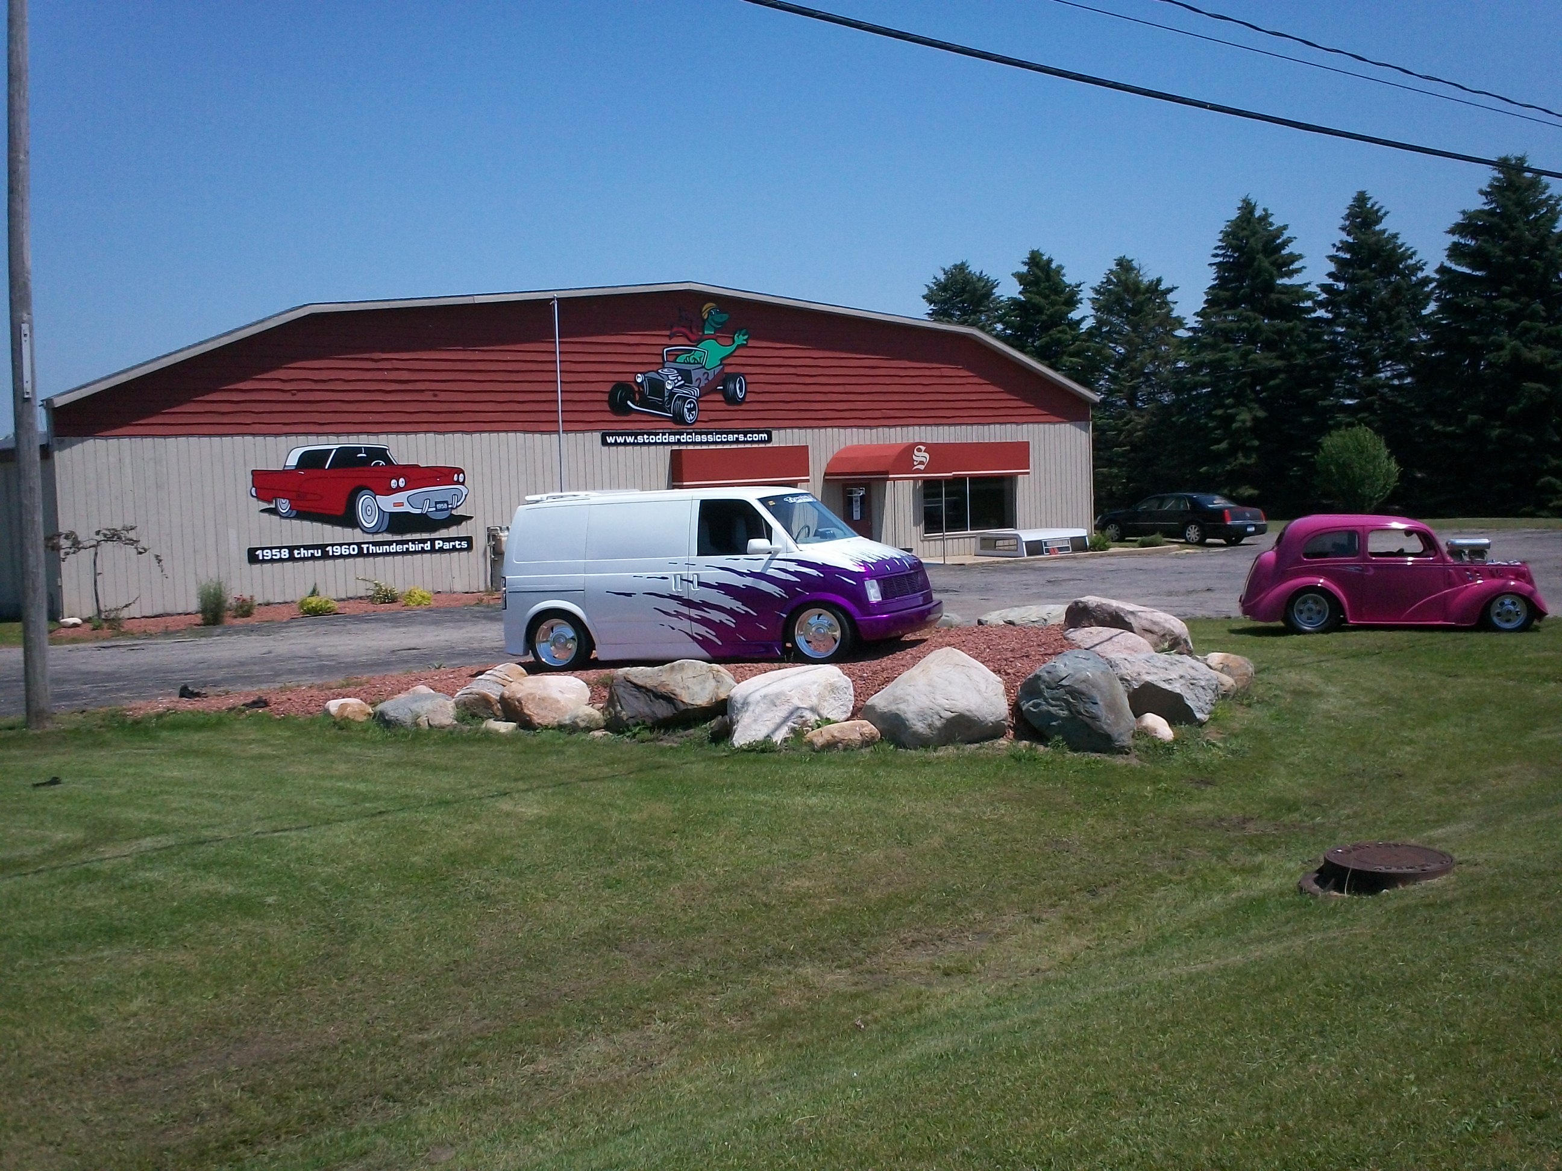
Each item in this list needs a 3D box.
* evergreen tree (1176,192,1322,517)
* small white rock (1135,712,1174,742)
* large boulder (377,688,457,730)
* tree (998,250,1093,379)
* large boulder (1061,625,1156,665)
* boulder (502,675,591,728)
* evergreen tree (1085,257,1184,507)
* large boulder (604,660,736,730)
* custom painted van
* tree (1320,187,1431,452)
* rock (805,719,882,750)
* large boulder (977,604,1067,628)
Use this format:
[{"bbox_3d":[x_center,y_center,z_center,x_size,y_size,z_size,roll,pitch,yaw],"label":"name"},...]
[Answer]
[{"bbox_3d":[17.833,-8.743,65.000,5.900,12.000,5.900,-1,5,0],"label":"evergreen tree"},{"bbox_3d":[2.896,1.098,13.300,0.330,0.240,0.280,-1,4,12],"label":"small white rock"},{"bbox_3d":[-3.011,1.022,14.150,0.680,0.320,0.500,-1,5,0],"label":"large boulder"},{"bbox_3d":[11.651,-9.102,76.433,4.900,11.530,4.900,-1,4,9],"label":"tree"},{"bbox_3d":[3.011,0.564,15.700,0.860,0.430,0.680,-1,5,0],"label":"large boulder"},{"bbox_3d":[-2.050,1.020,15.000,0.780,0.460,0.600,-2,4,-8],"label":"boulder"},{"bbox_3d":[14.477,-8.439,71.000,4.800,10.400,4.800,-1,5,0],"label":"evergreen tree"},{"bbox_3d":[-1.005,0.947,15.268,1.130,0.580,0.800,-2,4,-4],"label":"large boulder"},{"bbox_3d":[-0.578,-0.115,17.746,4.280,1.780,1.920,-2,3,22],"label":"custom painted van"},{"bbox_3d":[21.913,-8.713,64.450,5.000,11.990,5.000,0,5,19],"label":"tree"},{"bbox_3d":[0.494,1.196,13.976,0.600,0.250,0.380,-1,4,2],"label":"rock"},{"bbox_3d":[2.884,0.424,20.204,1.200,0.360,0.800,-1,4,8],"label":"large boulder"}]

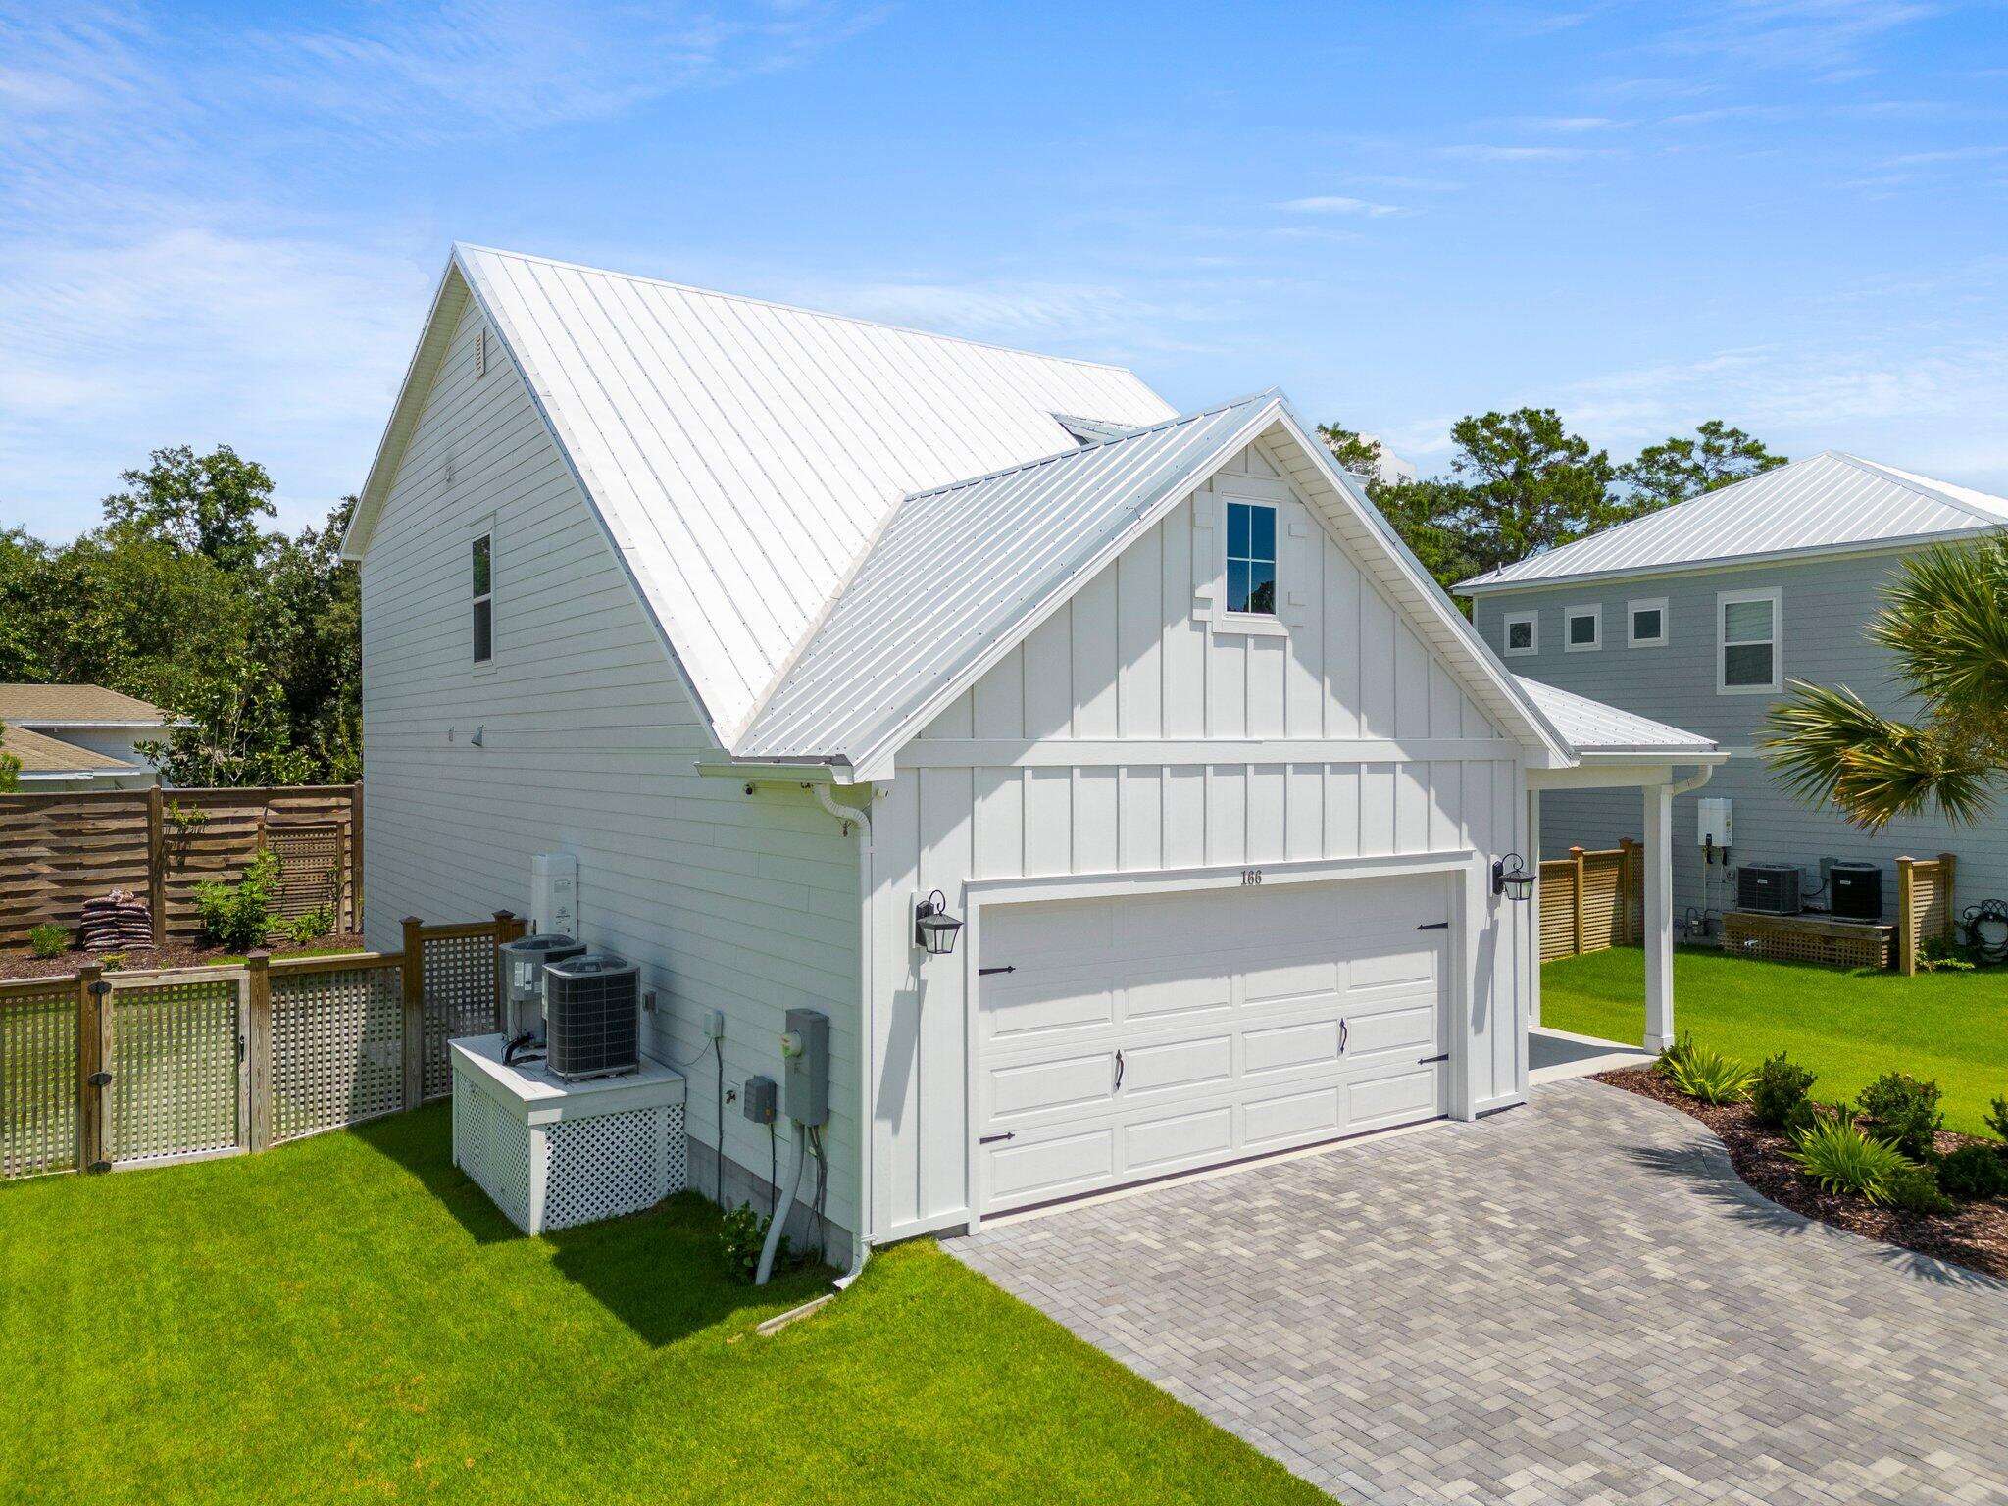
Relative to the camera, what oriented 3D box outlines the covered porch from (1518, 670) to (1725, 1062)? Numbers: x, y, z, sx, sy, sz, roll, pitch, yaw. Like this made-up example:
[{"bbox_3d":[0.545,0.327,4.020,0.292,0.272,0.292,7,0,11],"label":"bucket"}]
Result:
[{"bbox_3d":[5.308,1.095,14.207,3.100,3.950,2.500,0,0,-35],"label":"covered porch"}]

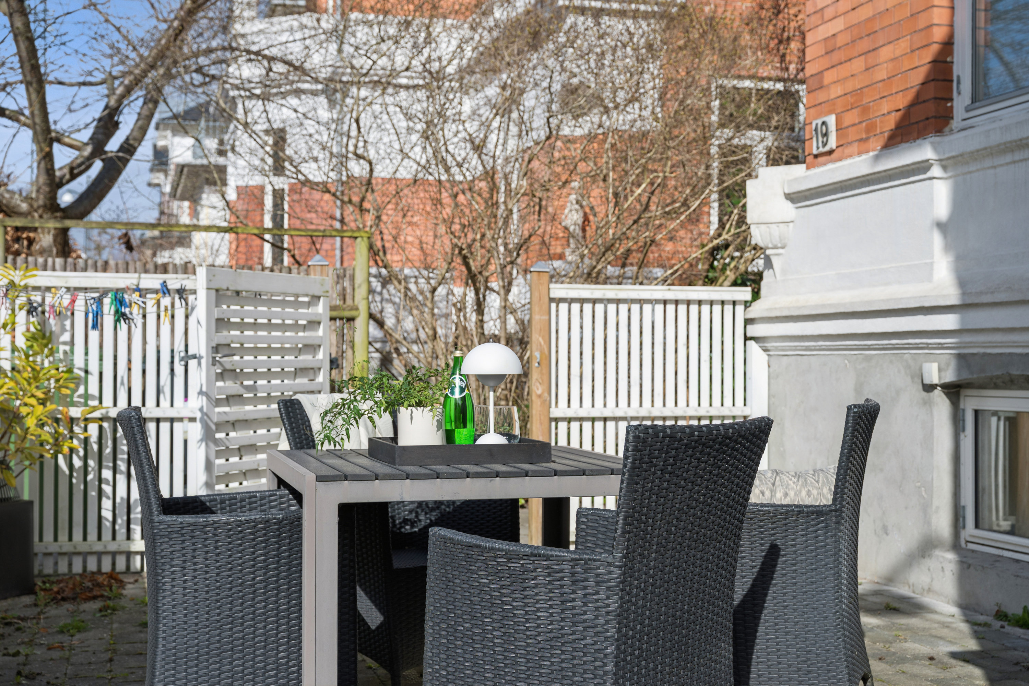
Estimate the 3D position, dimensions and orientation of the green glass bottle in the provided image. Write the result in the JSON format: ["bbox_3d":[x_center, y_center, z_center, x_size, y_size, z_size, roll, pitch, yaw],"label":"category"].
[{"bbox_3d":[-0.145,0.155,3.580,0.084,0.276,0.084,0,-1,0],"label":"green glass bottle"}]

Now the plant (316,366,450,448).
[{"bbox_3d":[-0.335,0.170,3.500,0.345,0.240,0.250,0,-1,0],"label":"plant"}]

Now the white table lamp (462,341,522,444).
[{"bbox_3d":[-0.058,0.142,3.550,0.160,0.298,0.160,0,-1,0],"label":"white table lamp"}]

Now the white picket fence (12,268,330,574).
[{"bbox_3d":[-1.450,0.345,5.930,1.450,1.360,0.820,0,-1,-15],"label":"white picket fence"}]

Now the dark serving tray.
[{"bbox_3d":[-0.148,0.276,3.563,0.400,0.050,0.345,0,-1,-15],"label":"dark serving tray"}]

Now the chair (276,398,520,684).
[{"bbox_3d":[-0.401,0.612,4.530,0.620,0.860,0.570,0,-1,44],"label":"chair"}]

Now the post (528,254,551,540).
[{"bbox_3d":[0.120,0.335,6.760,0.083,1.470,0.083,0,-1,-15],"label":"post"}]

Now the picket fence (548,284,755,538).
[{"bbox_3d":[0.694,0.368,6.880,1.090,1.340,0.060,0,-1,-15],"label":"picket fence"}]

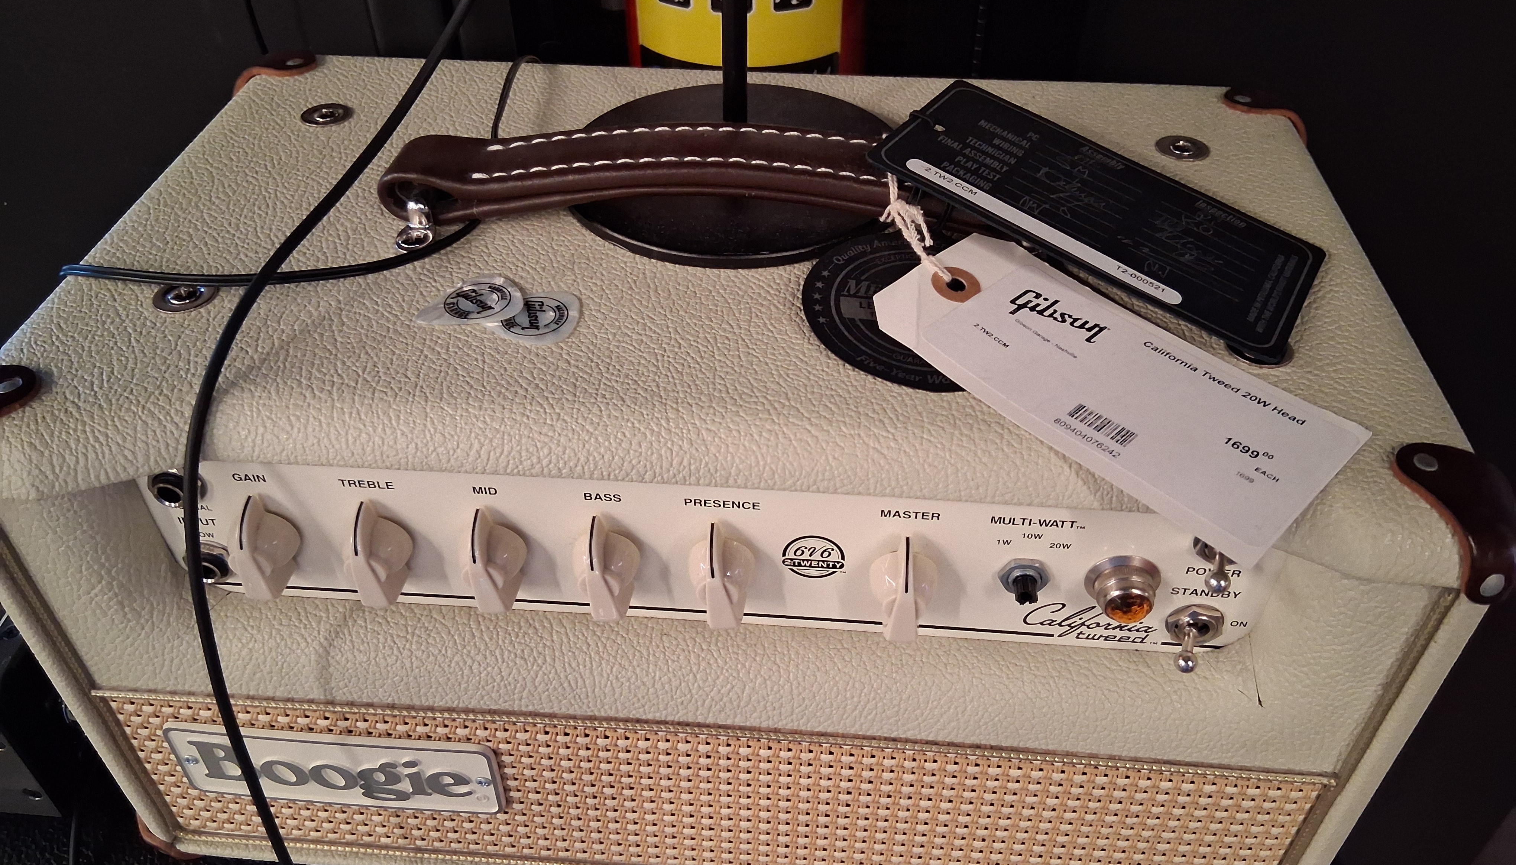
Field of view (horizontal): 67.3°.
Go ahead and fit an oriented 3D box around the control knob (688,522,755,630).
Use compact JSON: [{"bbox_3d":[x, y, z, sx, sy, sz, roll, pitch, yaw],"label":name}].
[{"bbox_3d":[-0.009,0.035,0.297,0.017,0.028,0.014,3,40,4],"label":"control knob"}]

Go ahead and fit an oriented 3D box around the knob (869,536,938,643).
[{"bbox_3d":[0.037,0.039,0.294,0.017,0.029,0.014,3,40,4],"label":"knob"}]

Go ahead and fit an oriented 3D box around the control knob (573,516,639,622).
[{"bbox_3d":[-0.040,0.034,0.299,0.018,0.028,0.014,3,40,4],"label":"control knob"}]

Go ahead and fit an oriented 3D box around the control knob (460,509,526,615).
[{"bbox_3d":[-0.070,0.032,0.300,0.018,0.029,0.014,3,40,4],"label":"control knob"}]

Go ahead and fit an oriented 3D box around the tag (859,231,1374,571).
[{"bbox_3d":[0.092,-0.017,0.310,0.062,0.006,0.126,-31,51,-28],"label":"tag"}]

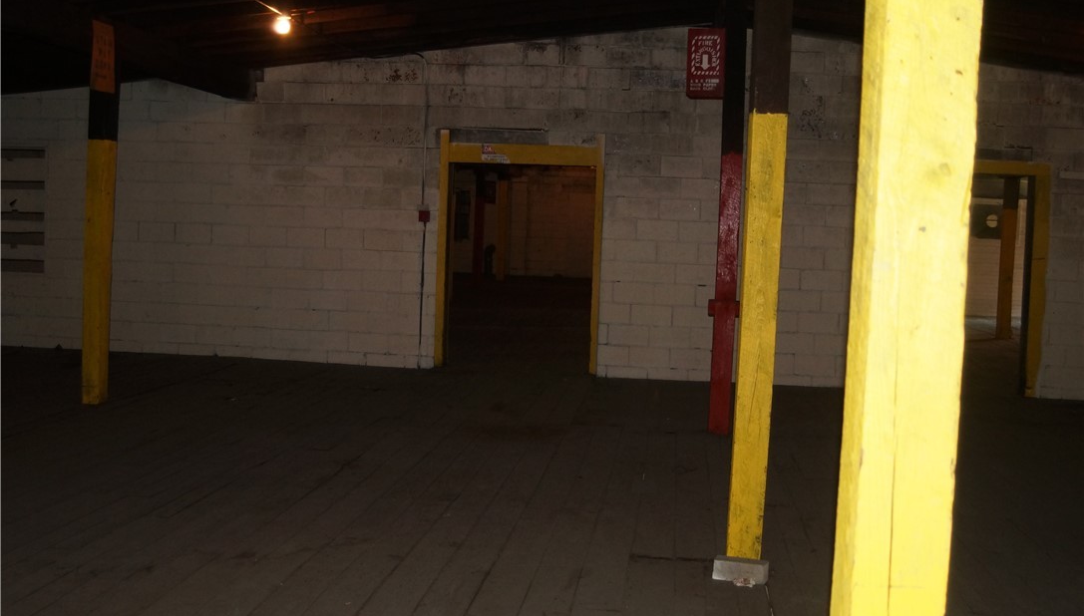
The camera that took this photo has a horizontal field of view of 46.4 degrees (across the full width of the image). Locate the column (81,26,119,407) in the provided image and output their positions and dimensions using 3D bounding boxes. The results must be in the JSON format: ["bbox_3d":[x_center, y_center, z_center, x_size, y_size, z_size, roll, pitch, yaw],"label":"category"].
[{"bbox_3d":[-3.269,-0.698,9.327,0.150,2.820,0.150,3,4,6],"label":"column"}]

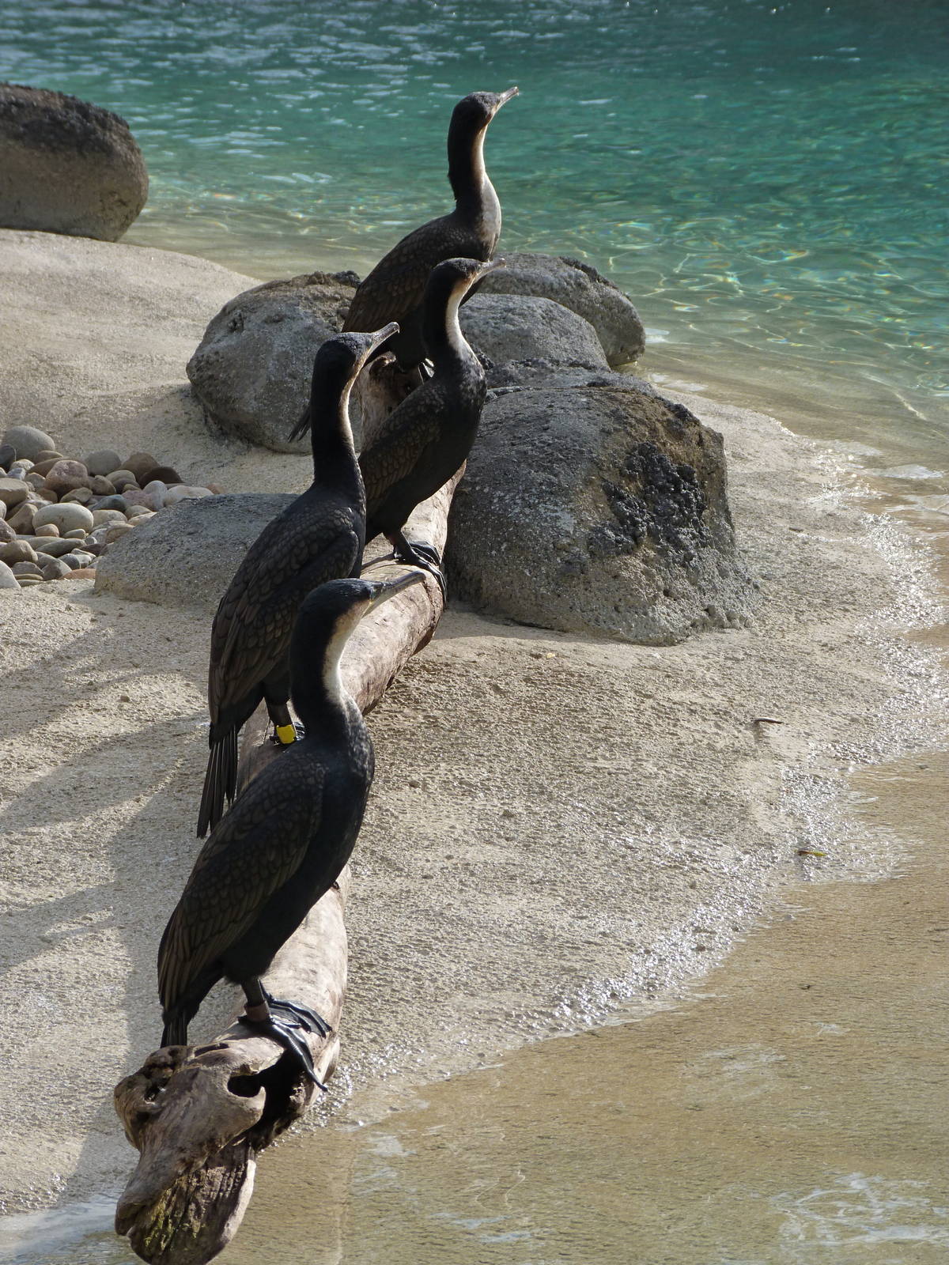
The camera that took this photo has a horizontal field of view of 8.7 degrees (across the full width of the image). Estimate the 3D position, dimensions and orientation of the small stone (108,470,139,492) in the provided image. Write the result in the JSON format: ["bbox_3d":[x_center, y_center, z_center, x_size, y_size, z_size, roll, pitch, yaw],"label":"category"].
[{"bbox_3d":[-0.633,-0.273,11.200,0.057,0.032,0.048,0,13,0],"label":"small stone"}]

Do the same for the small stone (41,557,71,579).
[{"bbox_3d":[-0.689,-0.106,10.240,0.054,0.040,0.048,0,11,0],"label":"small stone"}]

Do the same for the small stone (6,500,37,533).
[{"bbox_3d":[-0.790,-0.202,10.850,0.053,0.050,0.055,0,13,0],"label":"small stone"}]

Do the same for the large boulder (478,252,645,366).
[{"bbox_3d":[0.145,-0.687,13.300,0.420,0.210,0.360,0,13,0],"label":"large boulder"}]

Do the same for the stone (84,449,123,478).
[{"bbox_3d":[-0.673,-0.307,11.273,0.072,0.051,0.061,0,11,0],"label":"stone"}]

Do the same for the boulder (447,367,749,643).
[{"bbox_3d":[0.211,-0.206,10.389,0.510,0.390,0.470,0,11,0],"label":"boulder"}]

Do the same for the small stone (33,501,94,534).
[{"bbox_3d":[-0.707,-0.194,10.693,0.105,0.058,0.079,0,11,0],"label":"small stone"}]

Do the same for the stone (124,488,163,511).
[{"bbox_3d":[-0.587,-0.235,11.000,0.070,0.033,0.052,0,13,0],"label":"stone"}]

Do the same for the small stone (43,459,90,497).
[{"bbox_3d":[-0.731,-0.278,11.150,0.083,0.059,0.072,0,13,0],"label":"small stone"}]

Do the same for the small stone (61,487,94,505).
[{"bbox_3d":[-0.698,-0.238,10.920,0.061,0.035,0.049,0,11,0],"label":"small stone"}]

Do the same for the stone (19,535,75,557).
[{"bbox_3d":[-0.735,-0.149,10.700,0.094,0.032,0.060,0,13,0],"label":"stone"}]

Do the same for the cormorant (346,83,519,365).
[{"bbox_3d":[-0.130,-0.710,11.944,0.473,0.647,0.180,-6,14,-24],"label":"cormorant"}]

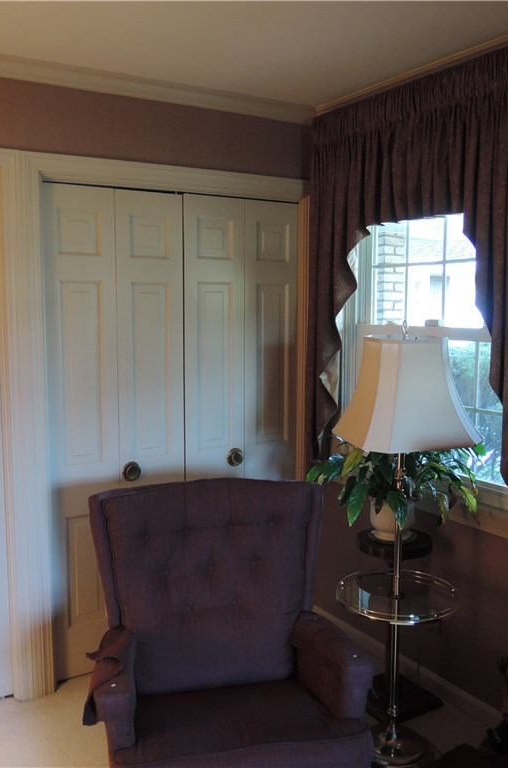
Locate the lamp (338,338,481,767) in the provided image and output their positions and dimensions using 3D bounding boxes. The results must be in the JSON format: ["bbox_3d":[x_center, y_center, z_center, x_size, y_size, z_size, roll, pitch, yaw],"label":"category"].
[{"bbox_3d":[0.484,0.553,2.393,0.450,1.520,0.450,-2,7,-15],"label":"lamp"}]

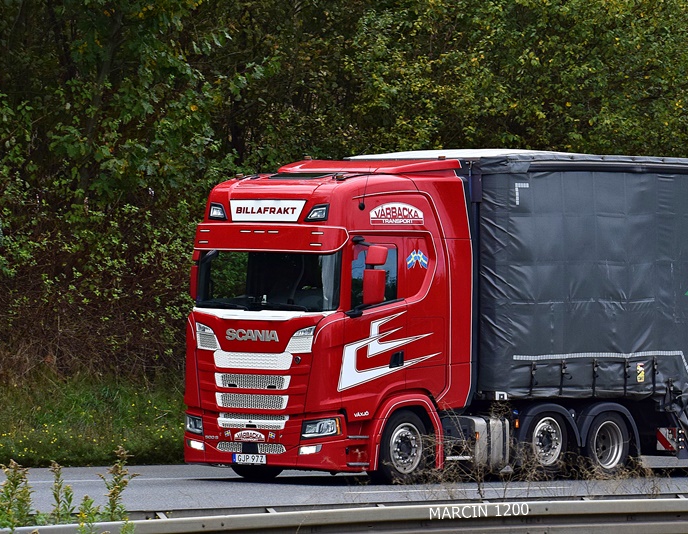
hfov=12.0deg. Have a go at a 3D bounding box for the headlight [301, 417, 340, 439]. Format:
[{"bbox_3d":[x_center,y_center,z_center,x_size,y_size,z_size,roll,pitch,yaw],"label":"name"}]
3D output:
[{"bbox_3d":[-0.256,1.845,37.319,0.440,0.240,0.230,1,0,42],"label":"headlight"}]

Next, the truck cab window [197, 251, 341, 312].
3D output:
[{"bbox_3d":[-0.941,0.144,38.043,2.240,0.720,0.280,1,0,42],"label":"truck cab window"}]

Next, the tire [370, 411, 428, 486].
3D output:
[{"bbox_3d":[0.620,2.113,38.268,0.340,0.930,0.930,1,0,42],"label":"tire"}]

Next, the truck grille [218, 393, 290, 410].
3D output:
[{"bbox_3d":[-1.068,1.564,37.916,1.190,0.175,0.100,1,0,42],"label":"truck grille"}]

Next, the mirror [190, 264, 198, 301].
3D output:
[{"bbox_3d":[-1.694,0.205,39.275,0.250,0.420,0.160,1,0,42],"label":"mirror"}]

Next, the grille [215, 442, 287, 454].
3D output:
[{"bbox_3d":[-1.082,2.103,37.906,1.120,0.120,0.090,1,0,42],"label":"grille"}]

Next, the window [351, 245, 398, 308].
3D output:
[{"bbox_3d":[0.350,0.111,37.726,0.060,0.760,0.820,1,0,42],"label":"window"}]

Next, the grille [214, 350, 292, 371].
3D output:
[{"bbox_3d":[-1.061,1.087,37.919,1.280,0.215,0.100,1,0,42],"label":"grille"}]

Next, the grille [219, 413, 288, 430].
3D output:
[{"bbox_3d":[-1.057,1.787,37.916,1.150,0.185,0.100,1,0,42],"label":"grille"}]

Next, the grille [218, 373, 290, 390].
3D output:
[{"bbox_3d":[-1.065,1.335,37.918,1.220,0.175,0.100,1,0,42],"label":"grille"}]

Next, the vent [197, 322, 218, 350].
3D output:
[{"bbox_3d":[-1.569,0.822,38.450,0.460,0.320,0.130,1,0,42],"label":"vent"}]

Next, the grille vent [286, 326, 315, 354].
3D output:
[{"bbox_3d":[-0.479,0.832,37.464,0.460,0.320,0.130,1,0,42],"label":"grille vent"}]

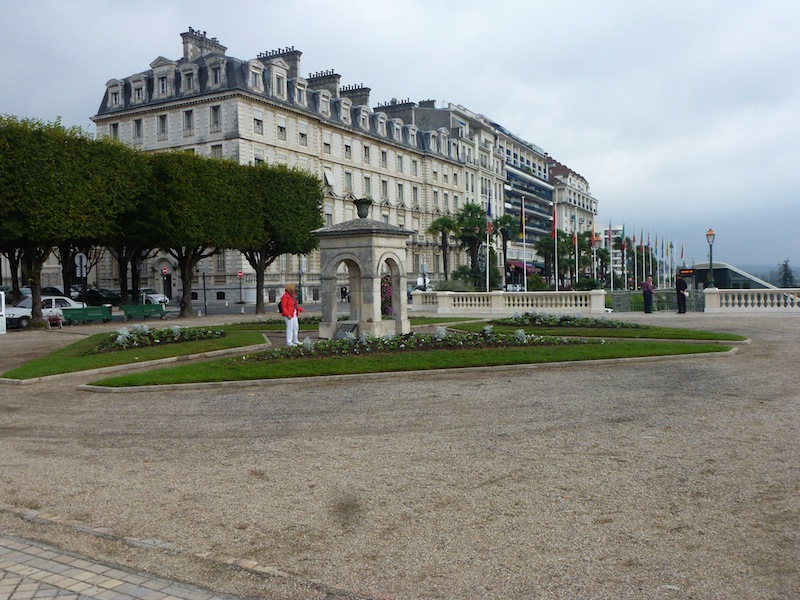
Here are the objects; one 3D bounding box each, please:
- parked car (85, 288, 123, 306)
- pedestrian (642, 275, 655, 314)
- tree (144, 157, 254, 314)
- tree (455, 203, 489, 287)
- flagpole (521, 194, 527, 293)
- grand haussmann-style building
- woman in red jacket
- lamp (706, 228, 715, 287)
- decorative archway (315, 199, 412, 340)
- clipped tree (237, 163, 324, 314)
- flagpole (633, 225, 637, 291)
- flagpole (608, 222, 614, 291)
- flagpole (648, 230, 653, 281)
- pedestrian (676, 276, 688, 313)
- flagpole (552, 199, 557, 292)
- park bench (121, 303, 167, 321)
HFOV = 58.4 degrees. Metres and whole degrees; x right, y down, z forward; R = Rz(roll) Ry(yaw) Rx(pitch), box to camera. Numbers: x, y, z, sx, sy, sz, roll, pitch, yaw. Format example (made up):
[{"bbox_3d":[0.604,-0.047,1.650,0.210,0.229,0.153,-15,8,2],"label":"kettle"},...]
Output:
[{"bbox_3d":[-25.377,-0.211,60.500,4.150,1.460,1.780,0,2,32],"label":"parked car"},{"bbox_3d":[11.100,-0.246,32.000,0.500,1.700,0.500,-2,2,-10],"label":"pedestrian"},{"bbox_3d":[-10.652,-3.142,36.600,4.900,7.800,5.200,0,2,30],"label":"tree"},{"bbox_3d":[5.971,-3.934,59.000,3.100,8.300,3.100,-1,2,28],"label":"tree"},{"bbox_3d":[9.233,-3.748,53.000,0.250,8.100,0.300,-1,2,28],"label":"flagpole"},{"bbox_3d":[11.100,-14.232,124.500,19.000,25.500,142.000,-1,2,27],"label":"grand haussmann-style building"},{"bbox_3d":[-2.782,0.381,18.200,0.550,1.640,0.520,-1,2,16],"label":"woman in red jacket"},{"bbox_3d":[14.196,-1.903,32.700,0.420,2.720,0.420,-1,2,0],"label":"lamp"},{"bbox_3d":[-1.050,-0.953,21.200,2.200,4.080,2.200,0,2,31],"label":"decorative archway"},{"bbox_3d":[-7.622,-3.261,40.300,4.900,8.100,4.900,-1,2,28],"label":"clipped tree"},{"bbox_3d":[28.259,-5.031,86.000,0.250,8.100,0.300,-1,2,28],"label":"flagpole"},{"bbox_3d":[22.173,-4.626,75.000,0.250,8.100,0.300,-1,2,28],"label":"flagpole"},{"bbox_3d":[27.679,-4.422,79.000,0.130,6.600,0.130,-1,2,0],"label":"flagpole"},{"bbox_3d":[12.343,-0.251,31.300,0.420,1.720,0.500,-1,2,22],"label":"pedestrian"},{"bbox_3d":[9.801,-3.016,45.300,0.130,6.700,0.130,-1,2,0],"label":"flagpole"},{"bbox_3d":[-12.885,0.665,36.200,0.650,0.770,2.450,-1,2,28],"label":"park bench"}]

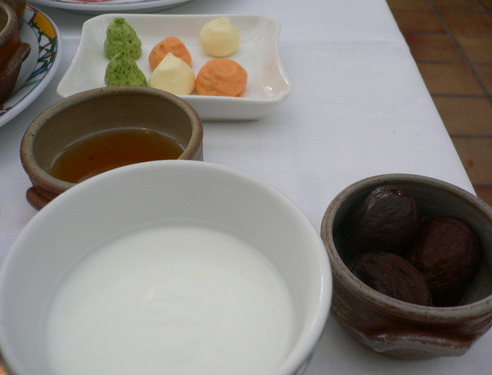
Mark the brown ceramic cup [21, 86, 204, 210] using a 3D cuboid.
[{"bbox_3d":[-0.073,-0.007,0.287,0.096,0.053,0.102,1,44,-1],"label":"brown ceramic cup"}]

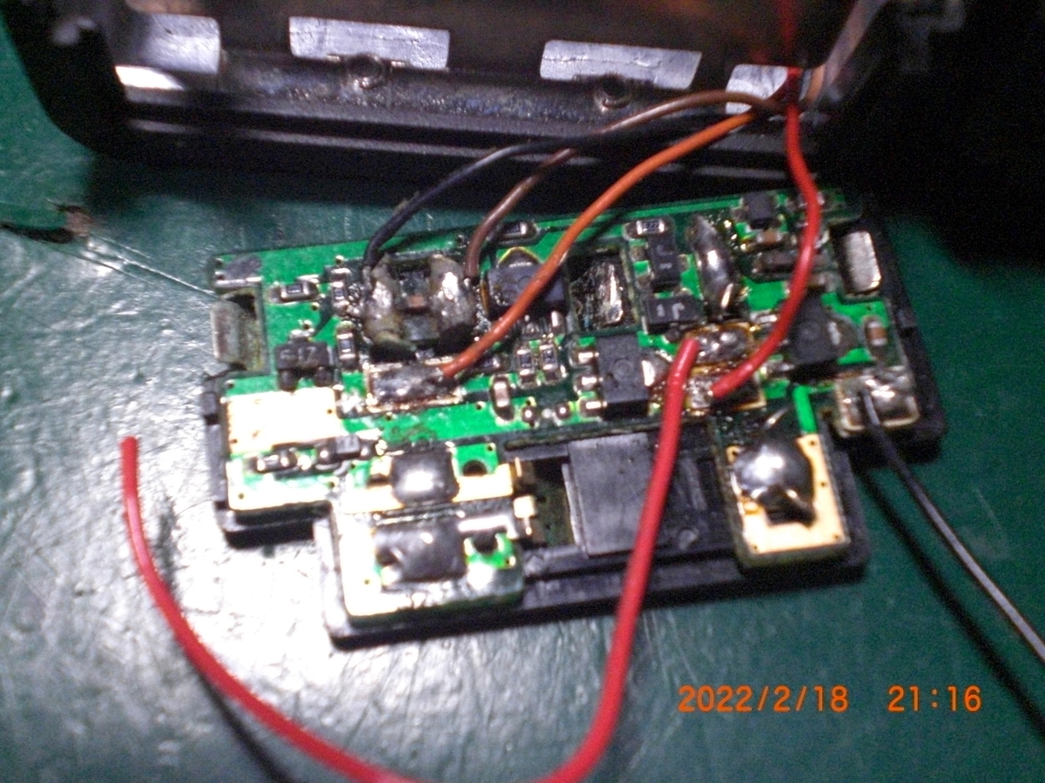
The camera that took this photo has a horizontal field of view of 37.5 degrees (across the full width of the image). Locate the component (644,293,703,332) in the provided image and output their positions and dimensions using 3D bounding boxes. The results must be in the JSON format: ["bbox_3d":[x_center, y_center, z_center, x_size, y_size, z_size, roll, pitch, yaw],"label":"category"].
[{"bbox_3d":[0.009,-0.005,0.089,0.003,0.001,0.002,-7,63,-5],"label":"component"}]

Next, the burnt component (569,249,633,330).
[{"bbox_3d":[0.005,-0.006,0.091,0.003,0.001,0.004,-7,63,-5],"label":"burnt component"}]

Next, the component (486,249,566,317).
[{"bbox_3d":[0.000,-0.006,0.090,0.004,0.002,0.003,-7,63,-5],"label":"component"}]

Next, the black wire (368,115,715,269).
[{"bbox_3d":[0.001,-0.013,0.091,0.024,0.003,0.003,-24,66,-13],"label":"black wire"}]

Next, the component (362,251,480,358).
[{"bbox_3d":[-0.006,-0.005,0.088,0.006,0.002,0.005,-7,63,-5],"label":"component"}]

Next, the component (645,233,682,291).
[{"bbox_3d":[0.008,-0.008,0.091,0.002,0.001,0.003,-7,63,-5],"label":"component"}]

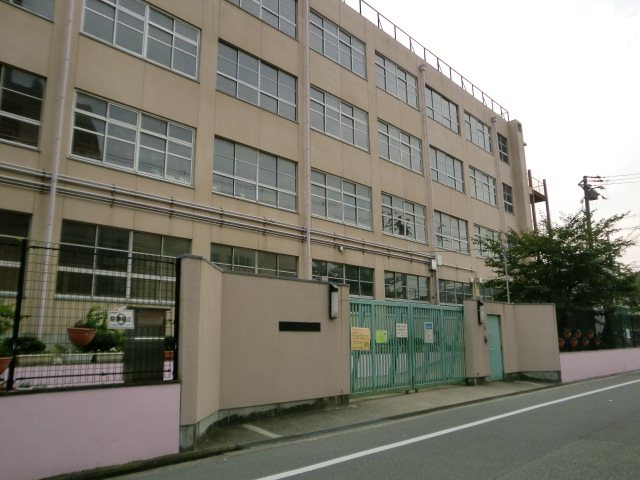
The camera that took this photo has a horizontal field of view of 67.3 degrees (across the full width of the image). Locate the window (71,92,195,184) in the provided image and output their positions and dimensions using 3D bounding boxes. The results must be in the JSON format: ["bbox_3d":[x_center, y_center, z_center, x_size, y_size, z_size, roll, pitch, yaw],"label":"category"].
[{"bbox_3d":[-5.338,-2.856,14.171,0.150,1.992,3.686,-12,-17,43],"label":"window"}]

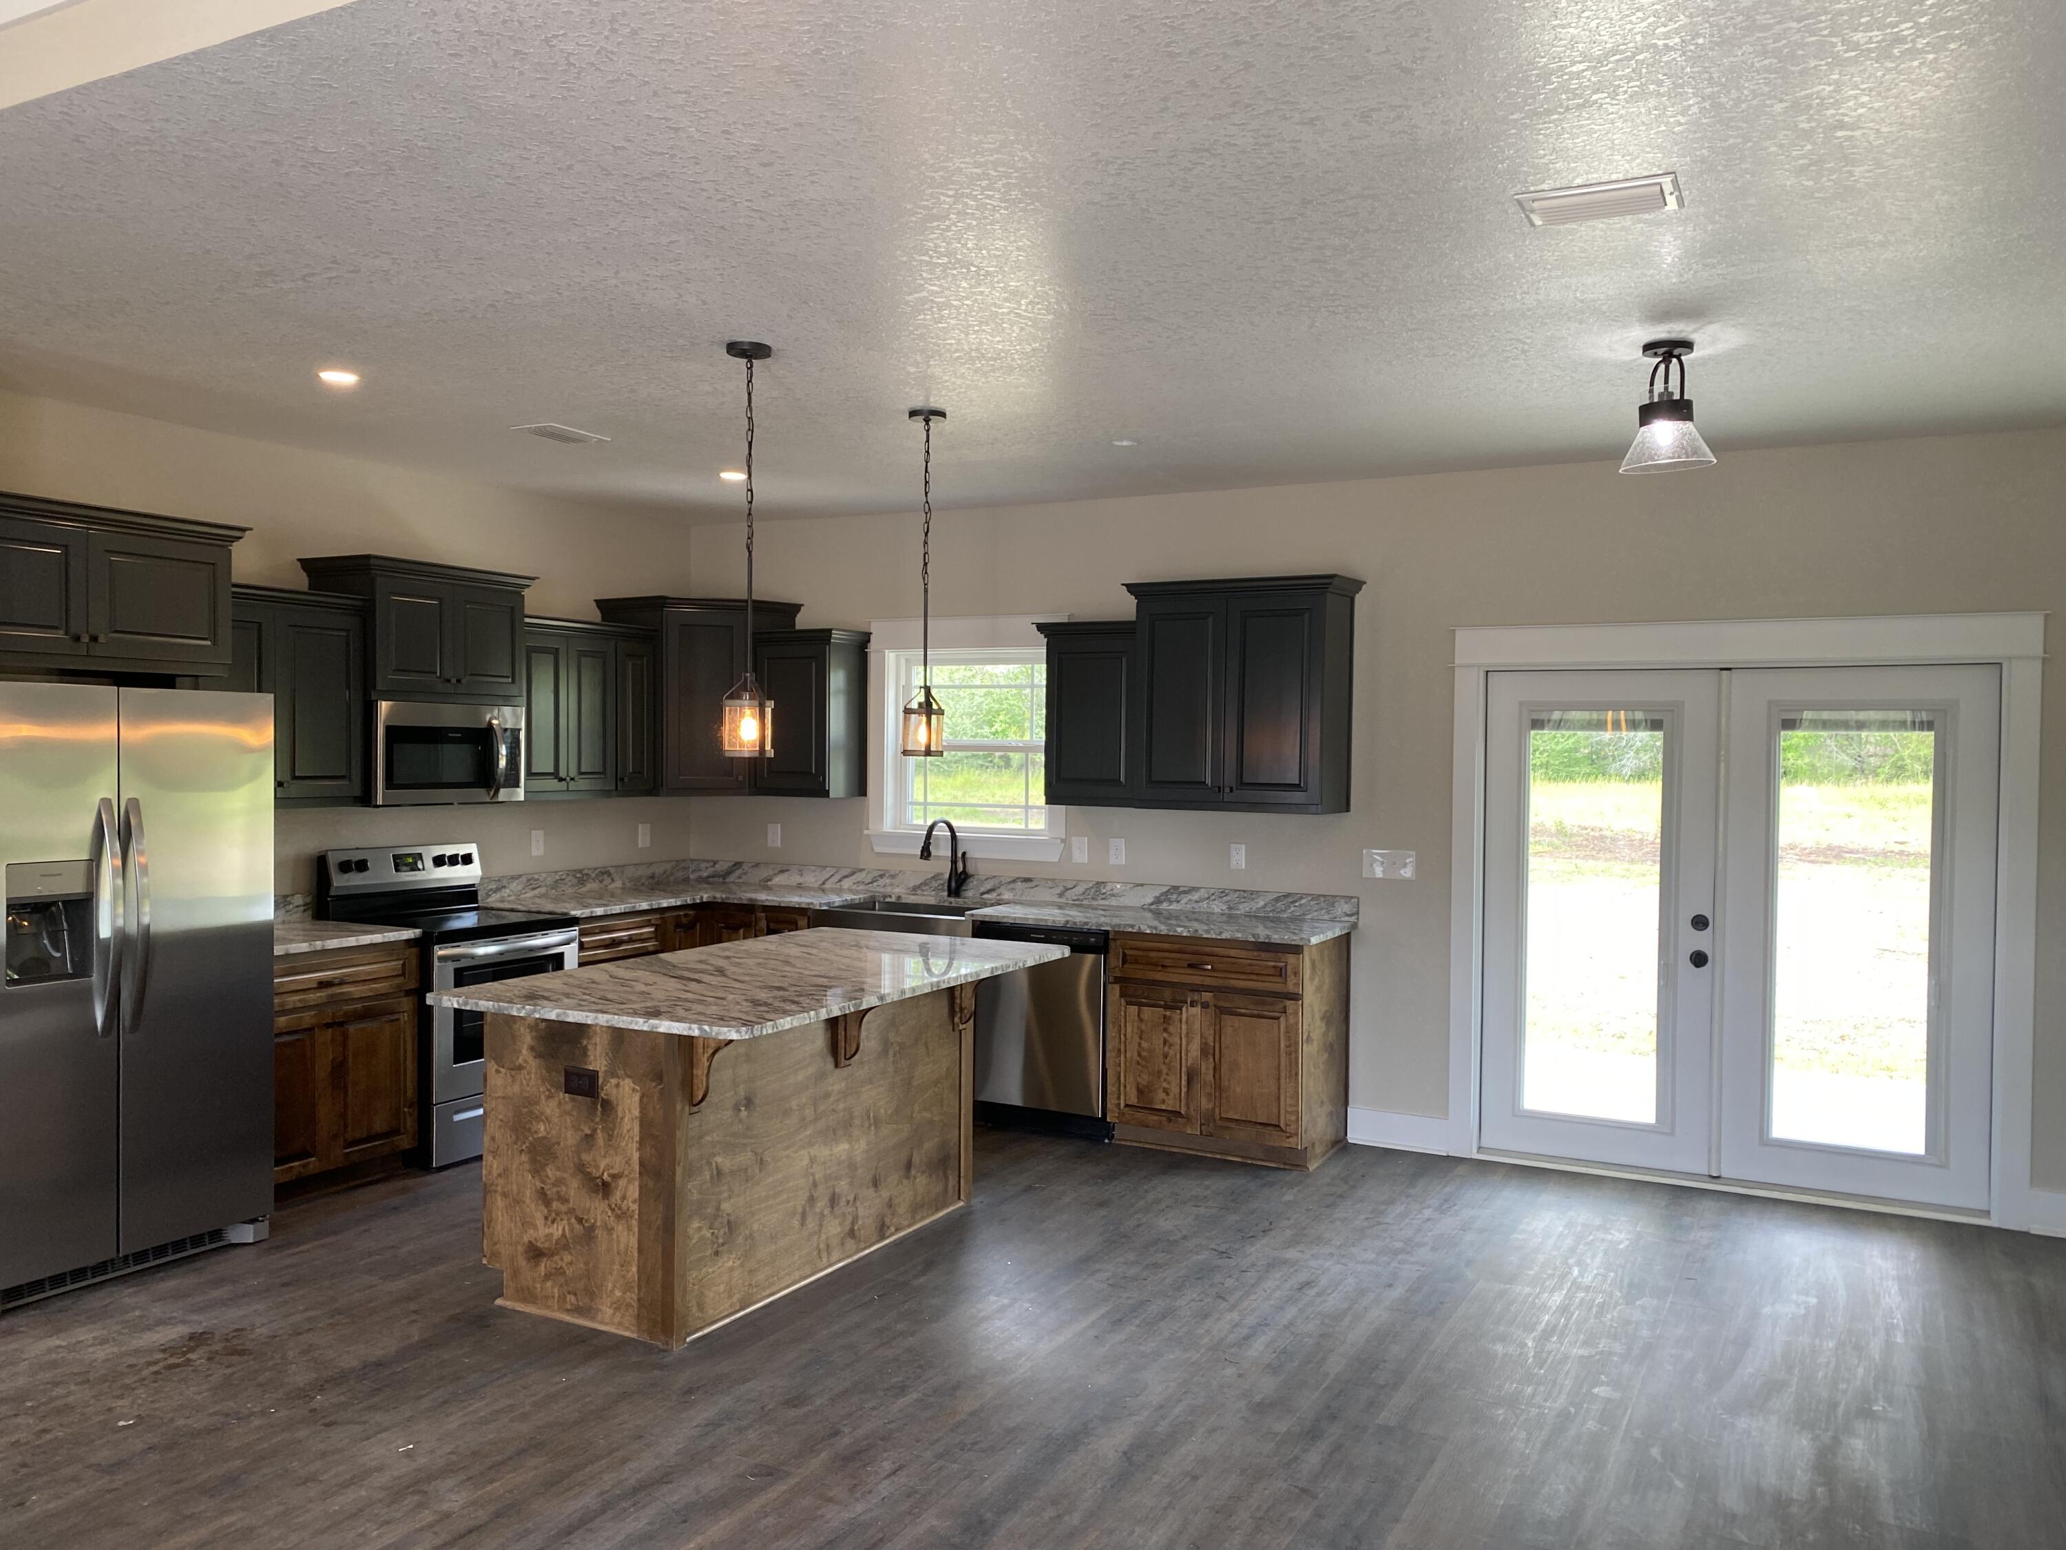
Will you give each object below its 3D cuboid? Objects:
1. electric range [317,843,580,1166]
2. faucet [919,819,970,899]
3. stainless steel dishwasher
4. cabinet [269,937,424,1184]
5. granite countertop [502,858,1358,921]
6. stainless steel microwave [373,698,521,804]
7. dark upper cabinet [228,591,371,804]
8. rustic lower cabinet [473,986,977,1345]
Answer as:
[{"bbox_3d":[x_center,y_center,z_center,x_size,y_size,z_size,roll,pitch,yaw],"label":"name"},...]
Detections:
[{"bbox_3d":[-2.373,0.905,6.398,0.680,1.198,0.759,1,1,28],"label":"electric range"},{"bbox_3d":[-0.399,0.400,7.222,0.110,0.379,0.265,1,1,28],"label":"faucet"},{"bbox_3d":[0.156,1.083,6.778,0.605,0.862,0.620,1,1,28],"label":"stainless steel dishwasher"},{"bbox_3d":[-2.777,1.062,5.693,0.612,0.897,0.752,1,1,28],"label":"cabinet"},{"bbox_3d":[-0.571,0.559,6.688,3.595,0.149,1.493,1,1,28],"label":"granite countertop"},{"bbox_3d":[-2.511,-0.088,6.426,0.395,0.402,0.757,1,1,28],"label":"stainless steel microwave"},{"bbox_3d":[-2.879,-0.274,5.723,0.355,0.800,0.760,1,1,28],"label":"dark upper cabinet"},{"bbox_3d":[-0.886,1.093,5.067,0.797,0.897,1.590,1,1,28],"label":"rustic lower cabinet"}]

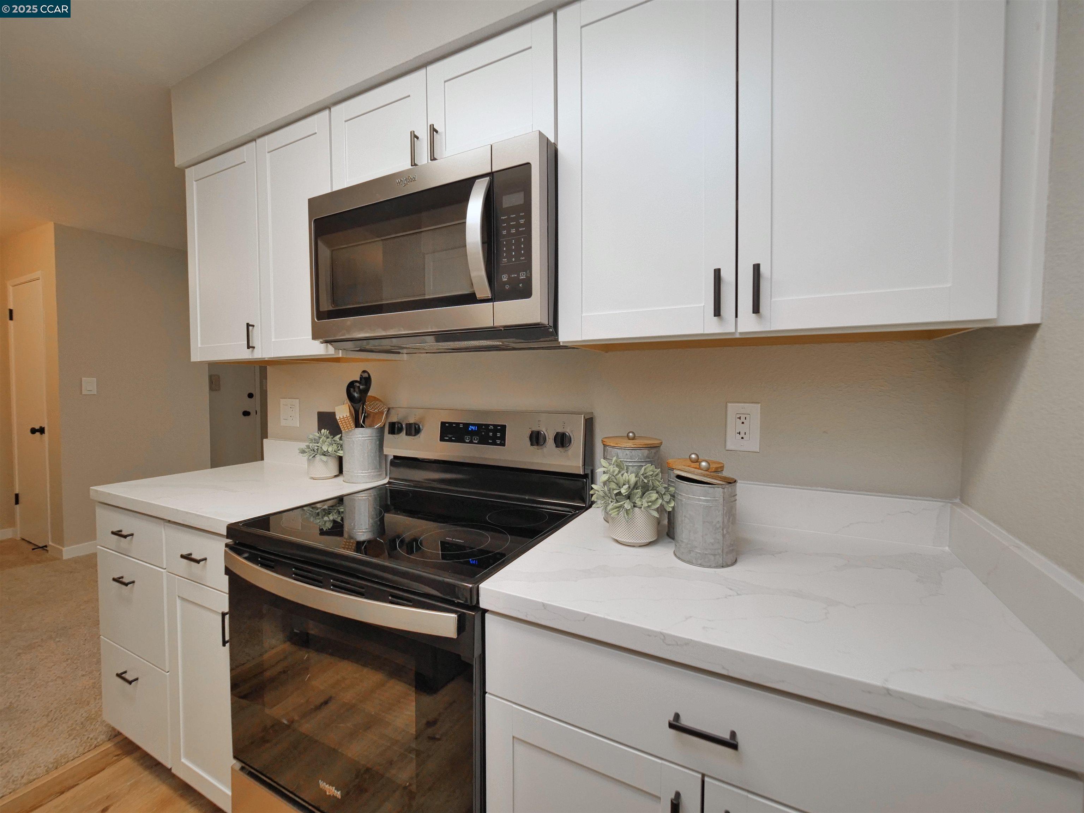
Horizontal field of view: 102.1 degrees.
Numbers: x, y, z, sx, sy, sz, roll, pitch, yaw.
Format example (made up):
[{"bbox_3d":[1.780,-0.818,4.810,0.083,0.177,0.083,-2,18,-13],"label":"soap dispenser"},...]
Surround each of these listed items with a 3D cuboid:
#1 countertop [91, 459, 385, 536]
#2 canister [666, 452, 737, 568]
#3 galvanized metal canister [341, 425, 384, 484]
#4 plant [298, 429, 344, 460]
[{"bbox_3d":[-1.014,0.285,1.545,0.811,0.040,0.591,1,3,27],"label":"countertop"},{"bbox_3d":[0.327,0.203,0.872,0.122,0.192,0.122,1,3,27],"label":"canister"},{"bbox_3d":[-0.640,0.168,1.580,0.142,0.191,0.142,1,3,27],"label":"galvanized metal canister"},{"bbox_3d":[-0.796,0.140,1.604,0.170,0.118,0.155,1,3,27],"label":"plant"}]

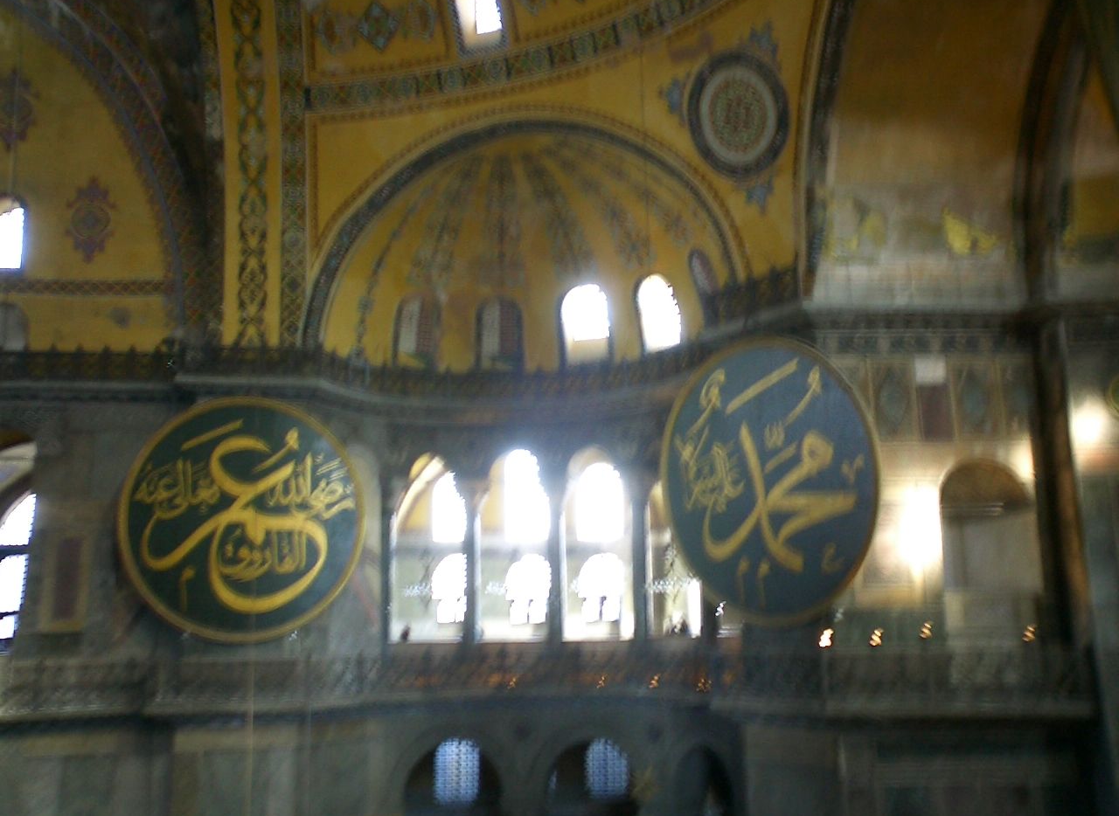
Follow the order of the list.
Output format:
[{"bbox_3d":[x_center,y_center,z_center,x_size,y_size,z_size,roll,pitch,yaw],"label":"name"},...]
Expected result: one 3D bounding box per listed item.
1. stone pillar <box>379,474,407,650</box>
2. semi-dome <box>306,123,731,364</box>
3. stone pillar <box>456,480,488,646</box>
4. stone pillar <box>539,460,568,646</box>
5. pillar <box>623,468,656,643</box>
[{"bbox_3d":[-5.542,5.104,39.158,0.920,5.920,0.920,-1,-11,0],"label":"stone pillar"},{"bbox_3d":[-0.100,-4.225,37.419,13.100,6.900,6.800,-5,-12,22],"label":"semi-dome"},{"bbox_3d":[-2.889,5.242,40.141,0.980,5.930,0.980,-1,-11,0],"label":"stone pillar"},{"bbox_3d":[-0.192,5.022,40.225,0.980,6.300,0.980,-1,-11,0],"label":"stone pillar"},{"bbox_3d":[2.656,4.922,39.166,1.000,6.000,1.000,-1,-11,0],"label":"pillar"}]

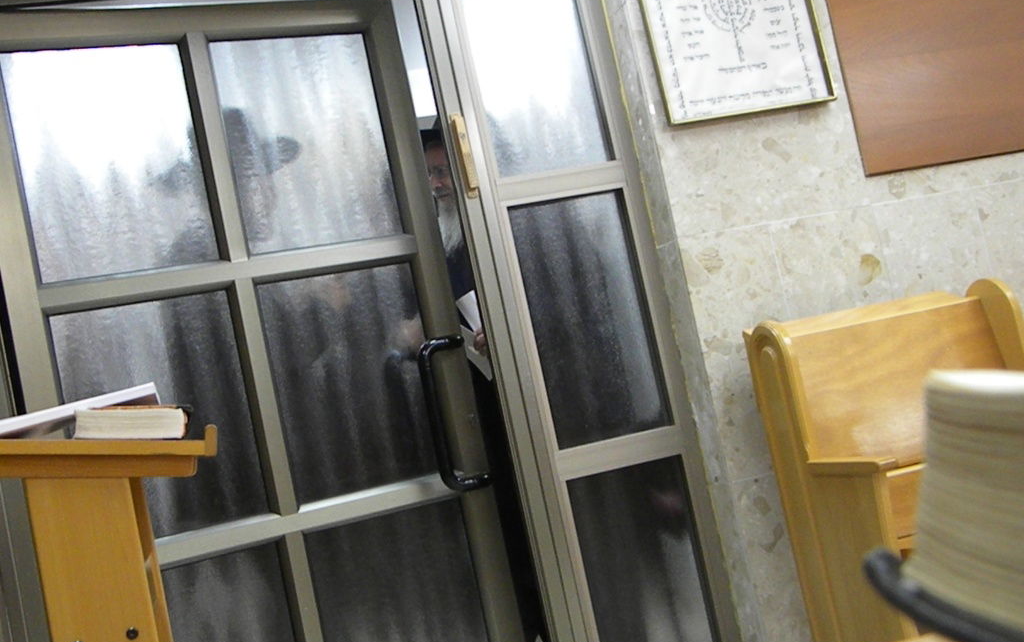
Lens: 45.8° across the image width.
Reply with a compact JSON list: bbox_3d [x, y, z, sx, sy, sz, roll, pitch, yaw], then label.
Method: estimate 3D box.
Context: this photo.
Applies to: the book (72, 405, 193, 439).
[{"bbox_3d":[-0.503,0.141,1.618,0.141,0.042,0.205,2,-8,-15],"label":"book"}]

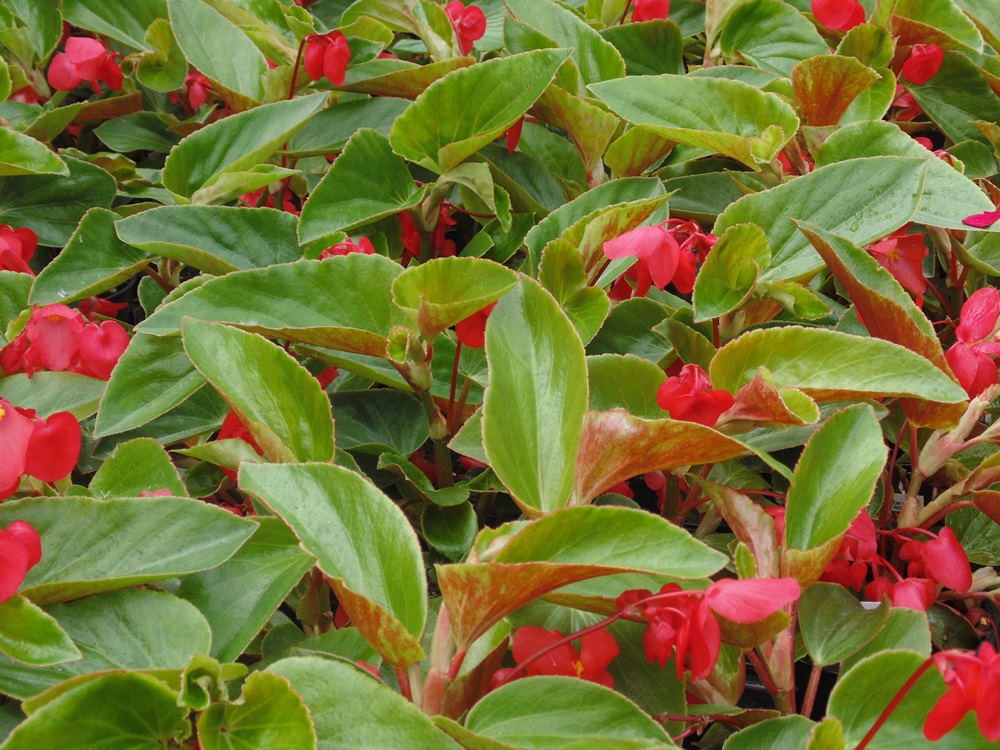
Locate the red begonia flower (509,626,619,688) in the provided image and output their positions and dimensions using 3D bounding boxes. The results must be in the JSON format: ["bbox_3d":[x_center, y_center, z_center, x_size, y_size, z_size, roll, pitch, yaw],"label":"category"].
[{"bbox_3d":[0.027,0.120,0.790,0.045,0.035,0.025,0,35,0],"label":"red begonia flower"}]

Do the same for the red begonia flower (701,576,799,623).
[{"bbox_3d":[0.095,0.085,0.710,0.035,0.015,0.019,7,31,6],"label":"red begonia flower"}]

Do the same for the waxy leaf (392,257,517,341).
[{"bbox_3d":[-0.023,-0.037,0.920,0.061,0.034,0.032,0,35,0],"label":"waxy leaf"}]

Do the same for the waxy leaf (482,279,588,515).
[{"bbox_3d":[0.016,0.010,0.845,0.047,0.110,0.035,-3,23,1],"label":"waxy leaf"}]

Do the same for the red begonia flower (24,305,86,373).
[{"bbox_3d":[-0.208,-0.017,0.880,0.028,0.027,0.020,-2,22,-5],"label":"red begonia flower"}]

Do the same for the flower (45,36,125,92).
[{"bbox_3d":[-0.288,-0.215,1.300,0.046,0.034,0.032,10,37,13],"label":"flower"}]

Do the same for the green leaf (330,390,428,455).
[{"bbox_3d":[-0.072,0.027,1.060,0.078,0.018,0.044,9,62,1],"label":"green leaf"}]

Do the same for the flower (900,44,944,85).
[{"bbox_3d":[0.256,-0.189,1.140,0.025,0.021,0.016,4,22,11],"label":"flower"}]

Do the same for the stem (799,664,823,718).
[{"bbox_3d":[0.132,0.136,0.800,0.004,0.032,0.005,9,34,-6],"label":"stem"}]

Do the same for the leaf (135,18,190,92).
[{"bbox_3d":[-0.210,-0.200,1.170,0.034,0.045,0.022,0,35,0],"label":"leaf"}]

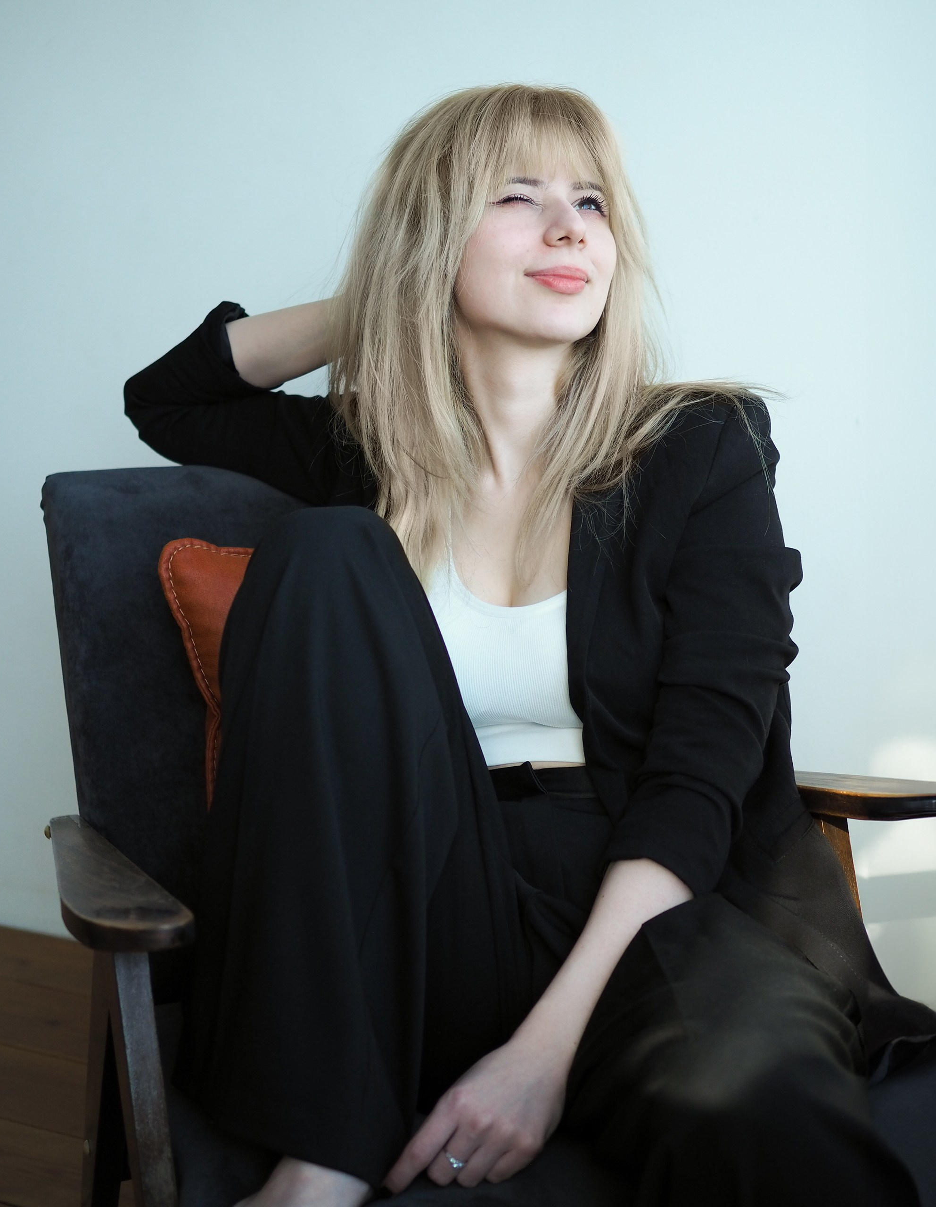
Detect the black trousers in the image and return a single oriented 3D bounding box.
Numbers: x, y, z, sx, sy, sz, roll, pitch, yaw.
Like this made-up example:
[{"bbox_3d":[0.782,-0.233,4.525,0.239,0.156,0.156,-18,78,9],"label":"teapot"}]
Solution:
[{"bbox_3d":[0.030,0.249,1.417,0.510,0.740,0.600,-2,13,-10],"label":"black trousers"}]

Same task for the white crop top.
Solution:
[{"bbox_3d":[0.050,-0.021,1.552,0.290,0.290,0.230,-1,13,-6],"label":"white crop top"}]

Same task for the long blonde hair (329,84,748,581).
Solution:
[{"bbox_3d":[0.055,-0.255,1.541,0.320,0.400,0.280,-5,13,-21],"label":"long blonde hair"}]

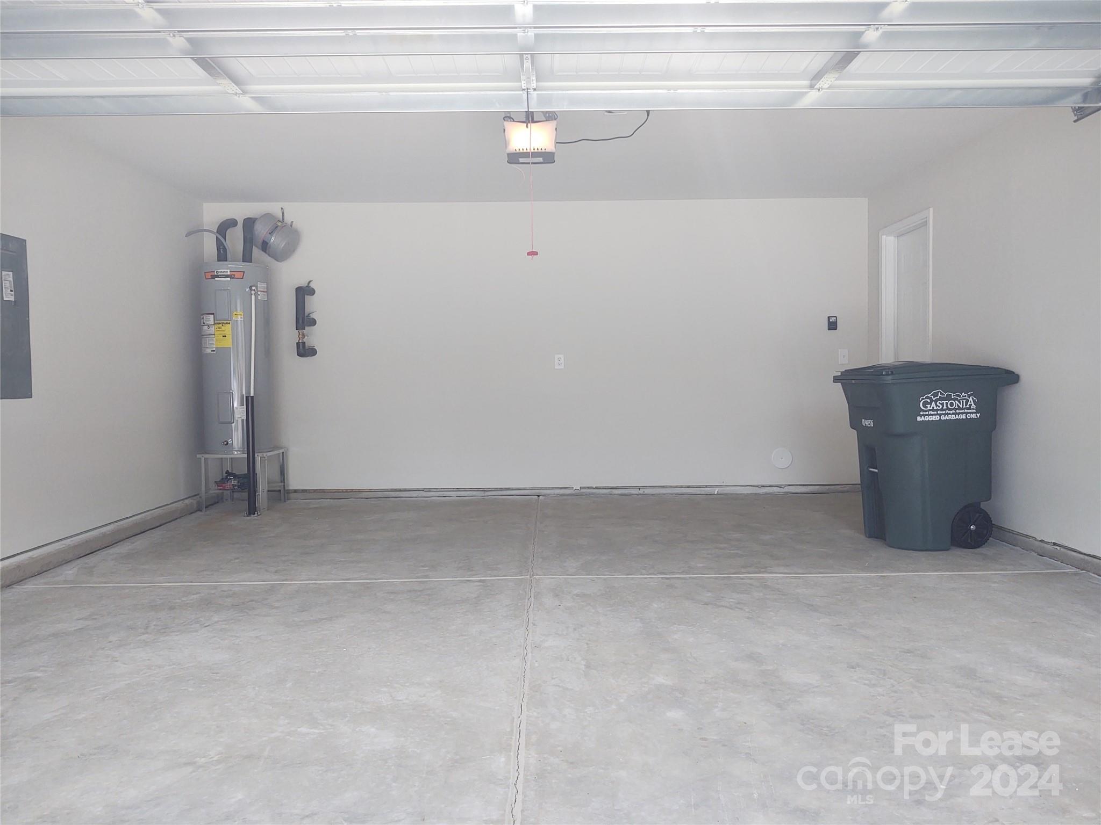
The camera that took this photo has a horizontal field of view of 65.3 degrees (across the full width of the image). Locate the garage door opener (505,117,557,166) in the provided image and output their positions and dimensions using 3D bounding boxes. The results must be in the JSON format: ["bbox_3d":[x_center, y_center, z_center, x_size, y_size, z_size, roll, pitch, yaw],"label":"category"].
[{"bbox_3d":[-0.104,-1.418,4.550,0.270,0.170,0.300,-1,2,-1],"label":"garage door opener"}]

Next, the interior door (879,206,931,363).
[{"bbox_3d":[2.788,-0.407,6.686,0.100,2.108,0.920,-1,2,-1],"label":"interior door"}]

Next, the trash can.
[{"bbox_3d":[2.267,0.245,5.228,0.820,1.090,0.710,-1,2,-6],"label":"trash can"}]

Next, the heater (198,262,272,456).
[{"bbox_3d":[-2.561,-0.436,7.010,0.530,1.504,0.530,-1,2,-1],"label":"heater"}]

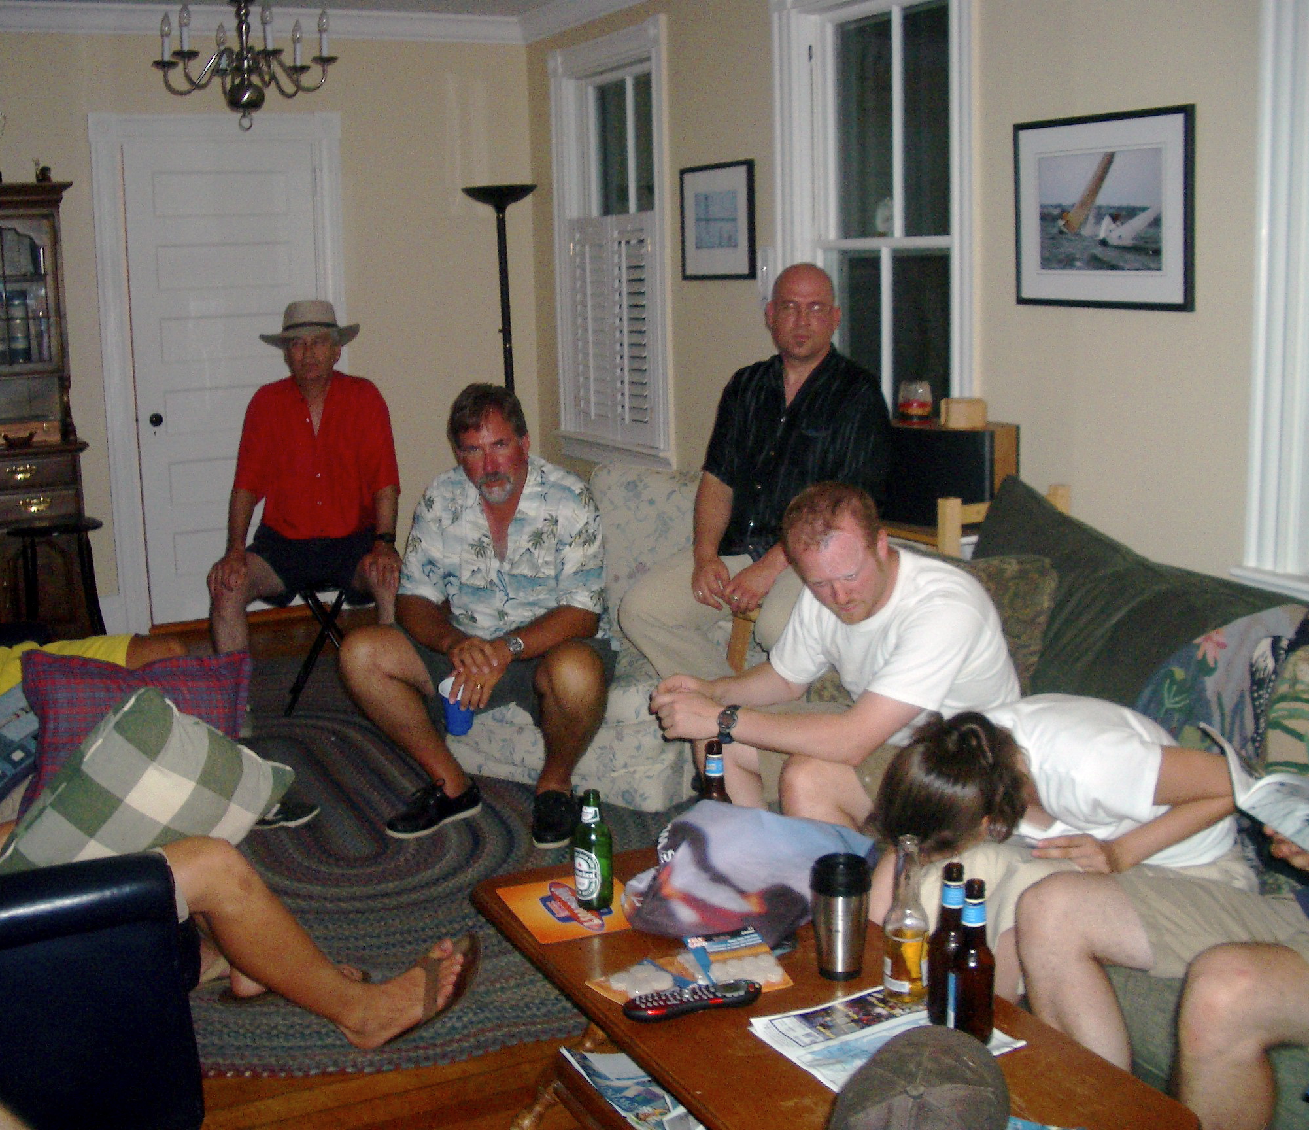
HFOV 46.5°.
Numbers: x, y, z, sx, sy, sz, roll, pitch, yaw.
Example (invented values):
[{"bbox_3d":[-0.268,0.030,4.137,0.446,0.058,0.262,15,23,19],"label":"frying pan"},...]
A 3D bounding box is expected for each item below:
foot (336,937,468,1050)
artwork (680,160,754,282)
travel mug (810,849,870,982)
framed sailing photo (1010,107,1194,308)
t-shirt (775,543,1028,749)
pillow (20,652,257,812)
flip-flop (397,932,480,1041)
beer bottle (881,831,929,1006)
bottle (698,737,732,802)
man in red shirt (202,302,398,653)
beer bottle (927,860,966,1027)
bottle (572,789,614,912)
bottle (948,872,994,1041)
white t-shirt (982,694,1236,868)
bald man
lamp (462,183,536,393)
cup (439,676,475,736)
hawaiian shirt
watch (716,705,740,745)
[{"bbox_3d":[-0.483,0.817,2.900,0.260,0.100,0.100,-40,52,0],"label":"foot"},{"bbox_3d":[0.225,-1.209,5.341,0.025,0.410,0.540,-7,12,-26],"label":"artwork"},{"bbox_3d":[0.274,0.514,2.228,0.085,0.178,0.085,-1,11,0],"label":"travel mug"},{"bbox_3d":[1.093,-0.879,3.770,0.025,0.475,0.625,-6,12,-26],"label":"framed sailing photo"},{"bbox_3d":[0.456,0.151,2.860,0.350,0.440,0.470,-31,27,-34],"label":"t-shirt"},{"bbox_3d":[-1.092,0.367,3.200,0.480,0.440,0.140,-2,-9,-4],"label":"pillow"},{"bbox_3d":[-0.454,0.828,2.930,0.275,0.060,0.100,-40,52,0],"label":"flip-flop"},{"bbox_3d":[0.335,0.465,2.023,0.062,0.232,0.062,-1,11,0],"label":"beer bottle"},{"bbox_3d":[0.105,0.413,2.623,0.062,0.232,0.062,-7,12,-26],"label":"bottle"},{"bbox_3d":[-1.184,-0.196,5.150,0.610,1.390,0.730,-2,11,-7],"label":"man in red shirt"},{"bbox_3d":[0.405,0.515,2.071,0.062,0.230,0.062,-1,11,0],"label":"beer bottle"},{"bbox_3d":[-0.098,0.440,2.401,0.064,0.205,0.064,-1,11,0],"label":"bottle"},{"bbox_3d":[0.429,0.531,2.040,0.062,0.230,0.062,-1,11,0],"label":"bottle"},{"bbox_3d":[0.778,0.371,2.600,0.450,0.260,0.400,19,0,-31],"label":"white t-shirt"},{"bbox_3d":[0.278,-0.013,3.794,0.580,1.400,0.850,4,12,25],"label":"bald man"},{"bbox_3d":[-0.636,-0.707,6.574,0.305,1.800,0.305,-7,12,-26],"label":"lamp"},{"bbox_3d":[-0.480,0.345,3.720,0.095,0.120,0.095,-1,31,1],"label":"cup"},{"bbox_3d":[-0.397,-0.048,3.970,0.540,0.490,0.340,1,11,11],"label":"hawaiian shirt"},{"bbox_3d":[0.138,0.298,2.850,0.042,0.070,0.058,-6,-21,1],"label":"watch"}]

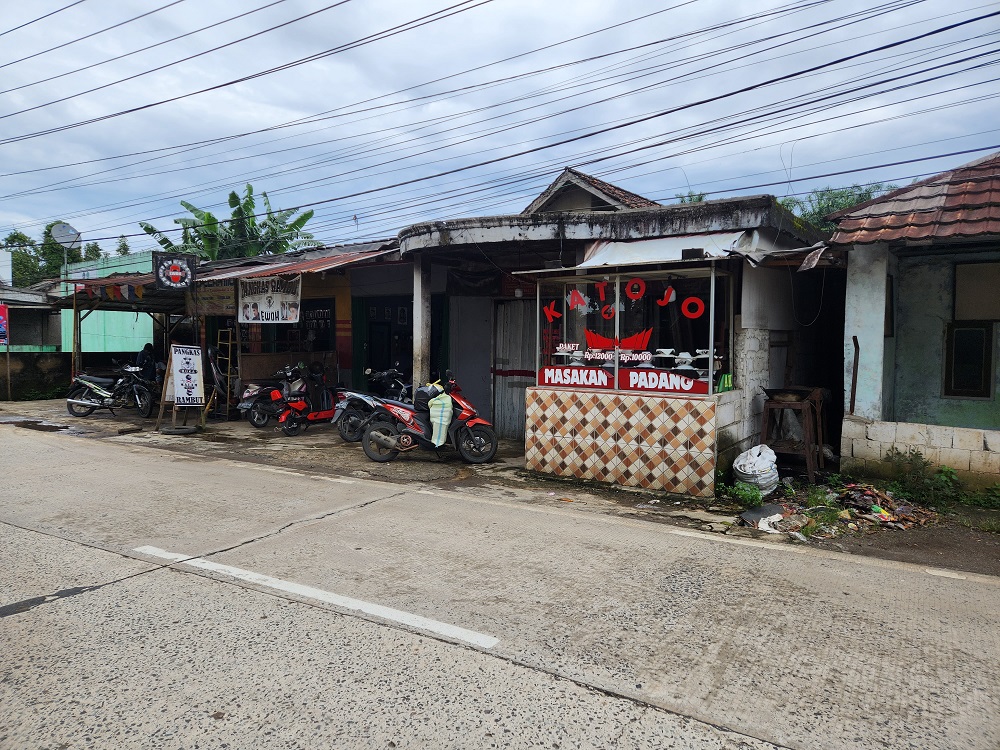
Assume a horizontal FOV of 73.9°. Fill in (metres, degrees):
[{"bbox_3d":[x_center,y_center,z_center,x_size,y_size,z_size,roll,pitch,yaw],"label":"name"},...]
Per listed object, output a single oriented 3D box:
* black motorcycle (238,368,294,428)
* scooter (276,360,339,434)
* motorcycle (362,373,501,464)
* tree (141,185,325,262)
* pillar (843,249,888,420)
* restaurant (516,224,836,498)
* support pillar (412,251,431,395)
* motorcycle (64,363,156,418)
[{"bbox_3d":[-3.996,0.325,12.171,0.680,1.100,1.850,2,3,26],"label":"black motorcycle"},{"bbox_3d":[-3.026,0.398,10.921,0.630,1.100,1.600,2,3,28],"label":"scooter"},{"bbox_3d":[-0.870,0.529,8.270,1.820,1.150,0.680,0,3,-1],"label":"motorcycle"},{"bbox_3d":[-8.076,-2.510,19.847,4.900,5.900,4.400,-1,3,-22],"label":"tree"},{"bbox_3d":[4.369,-0.513,7.880,0.400,2.040,0.360,2,4,32],"label":"pillar"},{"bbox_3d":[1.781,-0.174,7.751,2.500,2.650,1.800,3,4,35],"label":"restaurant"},{"bbox_3d":[-1.081,-0.324,9.228,0.190,2.750,0.190,2,4,32],"label":"support pillar"},{"bbox_3d":[-7.466,0.259,12.721,1.900,1.120,0.680,1,3,4],"label":"motorcycle"}]

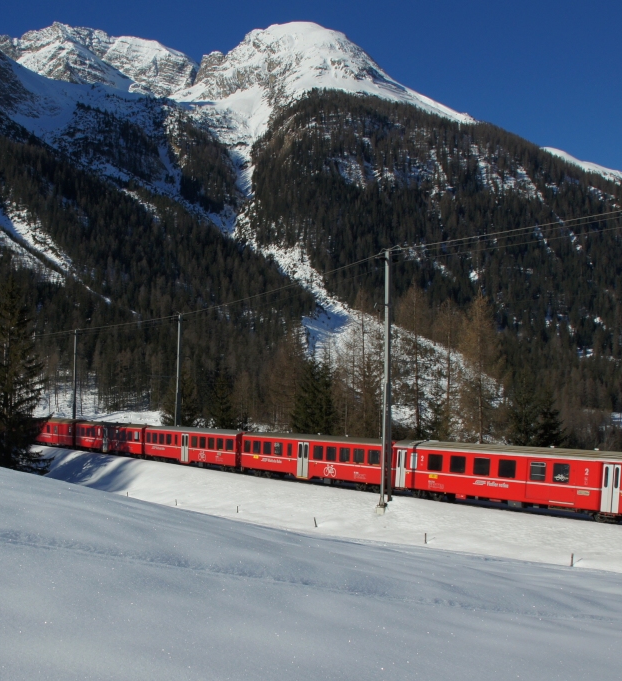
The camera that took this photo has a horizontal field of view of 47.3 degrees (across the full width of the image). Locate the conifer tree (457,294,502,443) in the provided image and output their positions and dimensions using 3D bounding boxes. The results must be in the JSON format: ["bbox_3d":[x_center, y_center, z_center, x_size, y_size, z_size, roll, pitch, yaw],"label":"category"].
[{"bbox_3d":[20.870,3.963,88.000,5.600,20.060,5.600,1,-2,0],"label":"conifer tree"}]

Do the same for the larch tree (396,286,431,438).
[{"bbox_3d":[12.819,3.468,88.000,4.800,21.060,4.800,1,-2,0],"label":"larch tree"}]

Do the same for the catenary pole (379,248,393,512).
[{"bbox_3d":[4.920,2.607,46.300,0.700,17.070,0.700,3,-3,-43],"label":"catenary pole"}]

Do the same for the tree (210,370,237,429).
[{"bbox_3d":[-11.330,8.481,92.000,3.800,8.930,3.800,1,-2,0],"label":"tree"}]

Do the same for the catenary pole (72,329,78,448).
[{"bbox_3d":[-31.555,6.418,95.000,0.600,15.780,0.600,3,-3,-43],"label":"catenary pole"}]

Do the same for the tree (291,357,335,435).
[{"bbox_3d":[0.281,7.150,80.000,5.000,10.700,5.000,1,-2,0],"label":"tree"}]

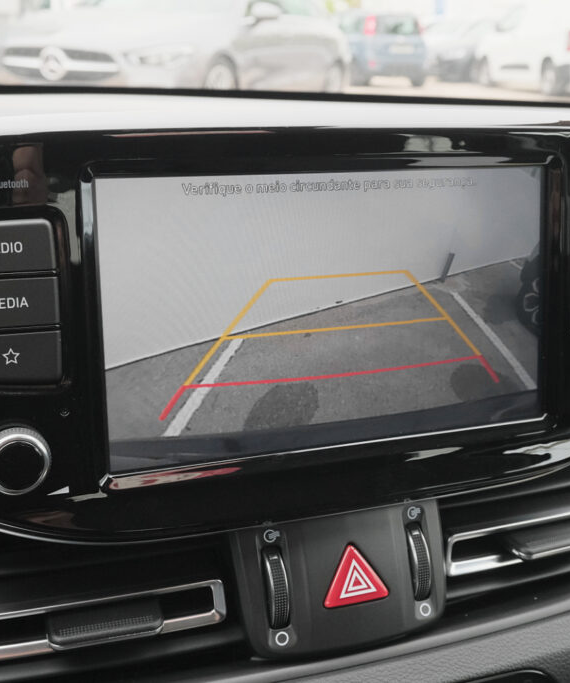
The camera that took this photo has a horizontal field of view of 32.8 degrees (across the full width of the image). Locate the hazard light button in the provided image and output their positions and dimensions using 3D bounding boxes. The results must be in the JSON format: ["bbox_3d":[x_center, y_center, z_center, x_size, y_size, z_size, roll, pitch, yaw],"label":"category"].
[{"bbox_3d":[0.027,0.089,0.372,0.027,0.023,0.006,-5,-4,-19],"label":"hazard light button"}]

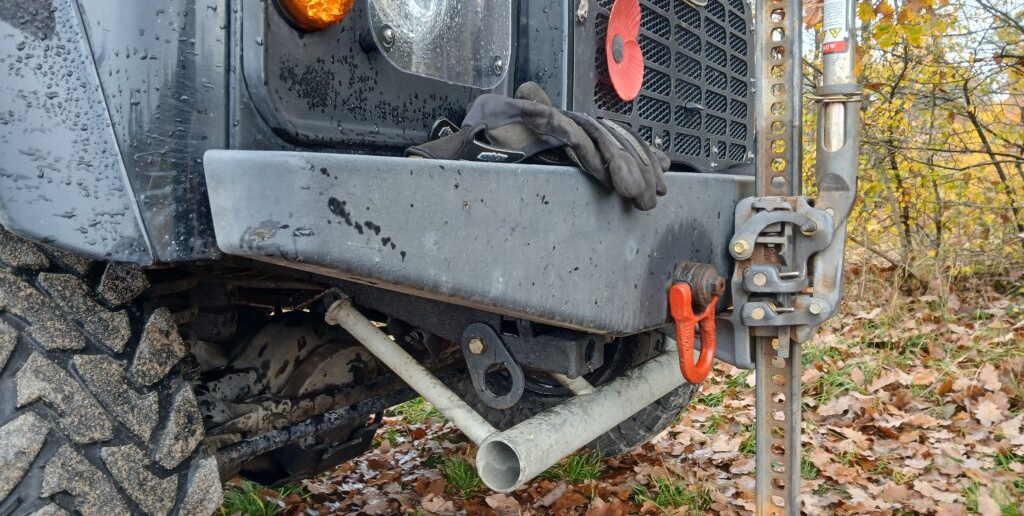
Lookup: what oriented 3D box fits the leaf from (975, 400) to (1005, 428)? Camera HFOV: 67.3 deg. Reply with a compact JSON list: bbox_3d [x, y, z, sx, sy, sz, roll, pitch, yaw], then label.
[{"bbox_3d":[1.506,0.490,2.425,0.095,0.020,0.100,2,44,32],"label":"leaf"}]

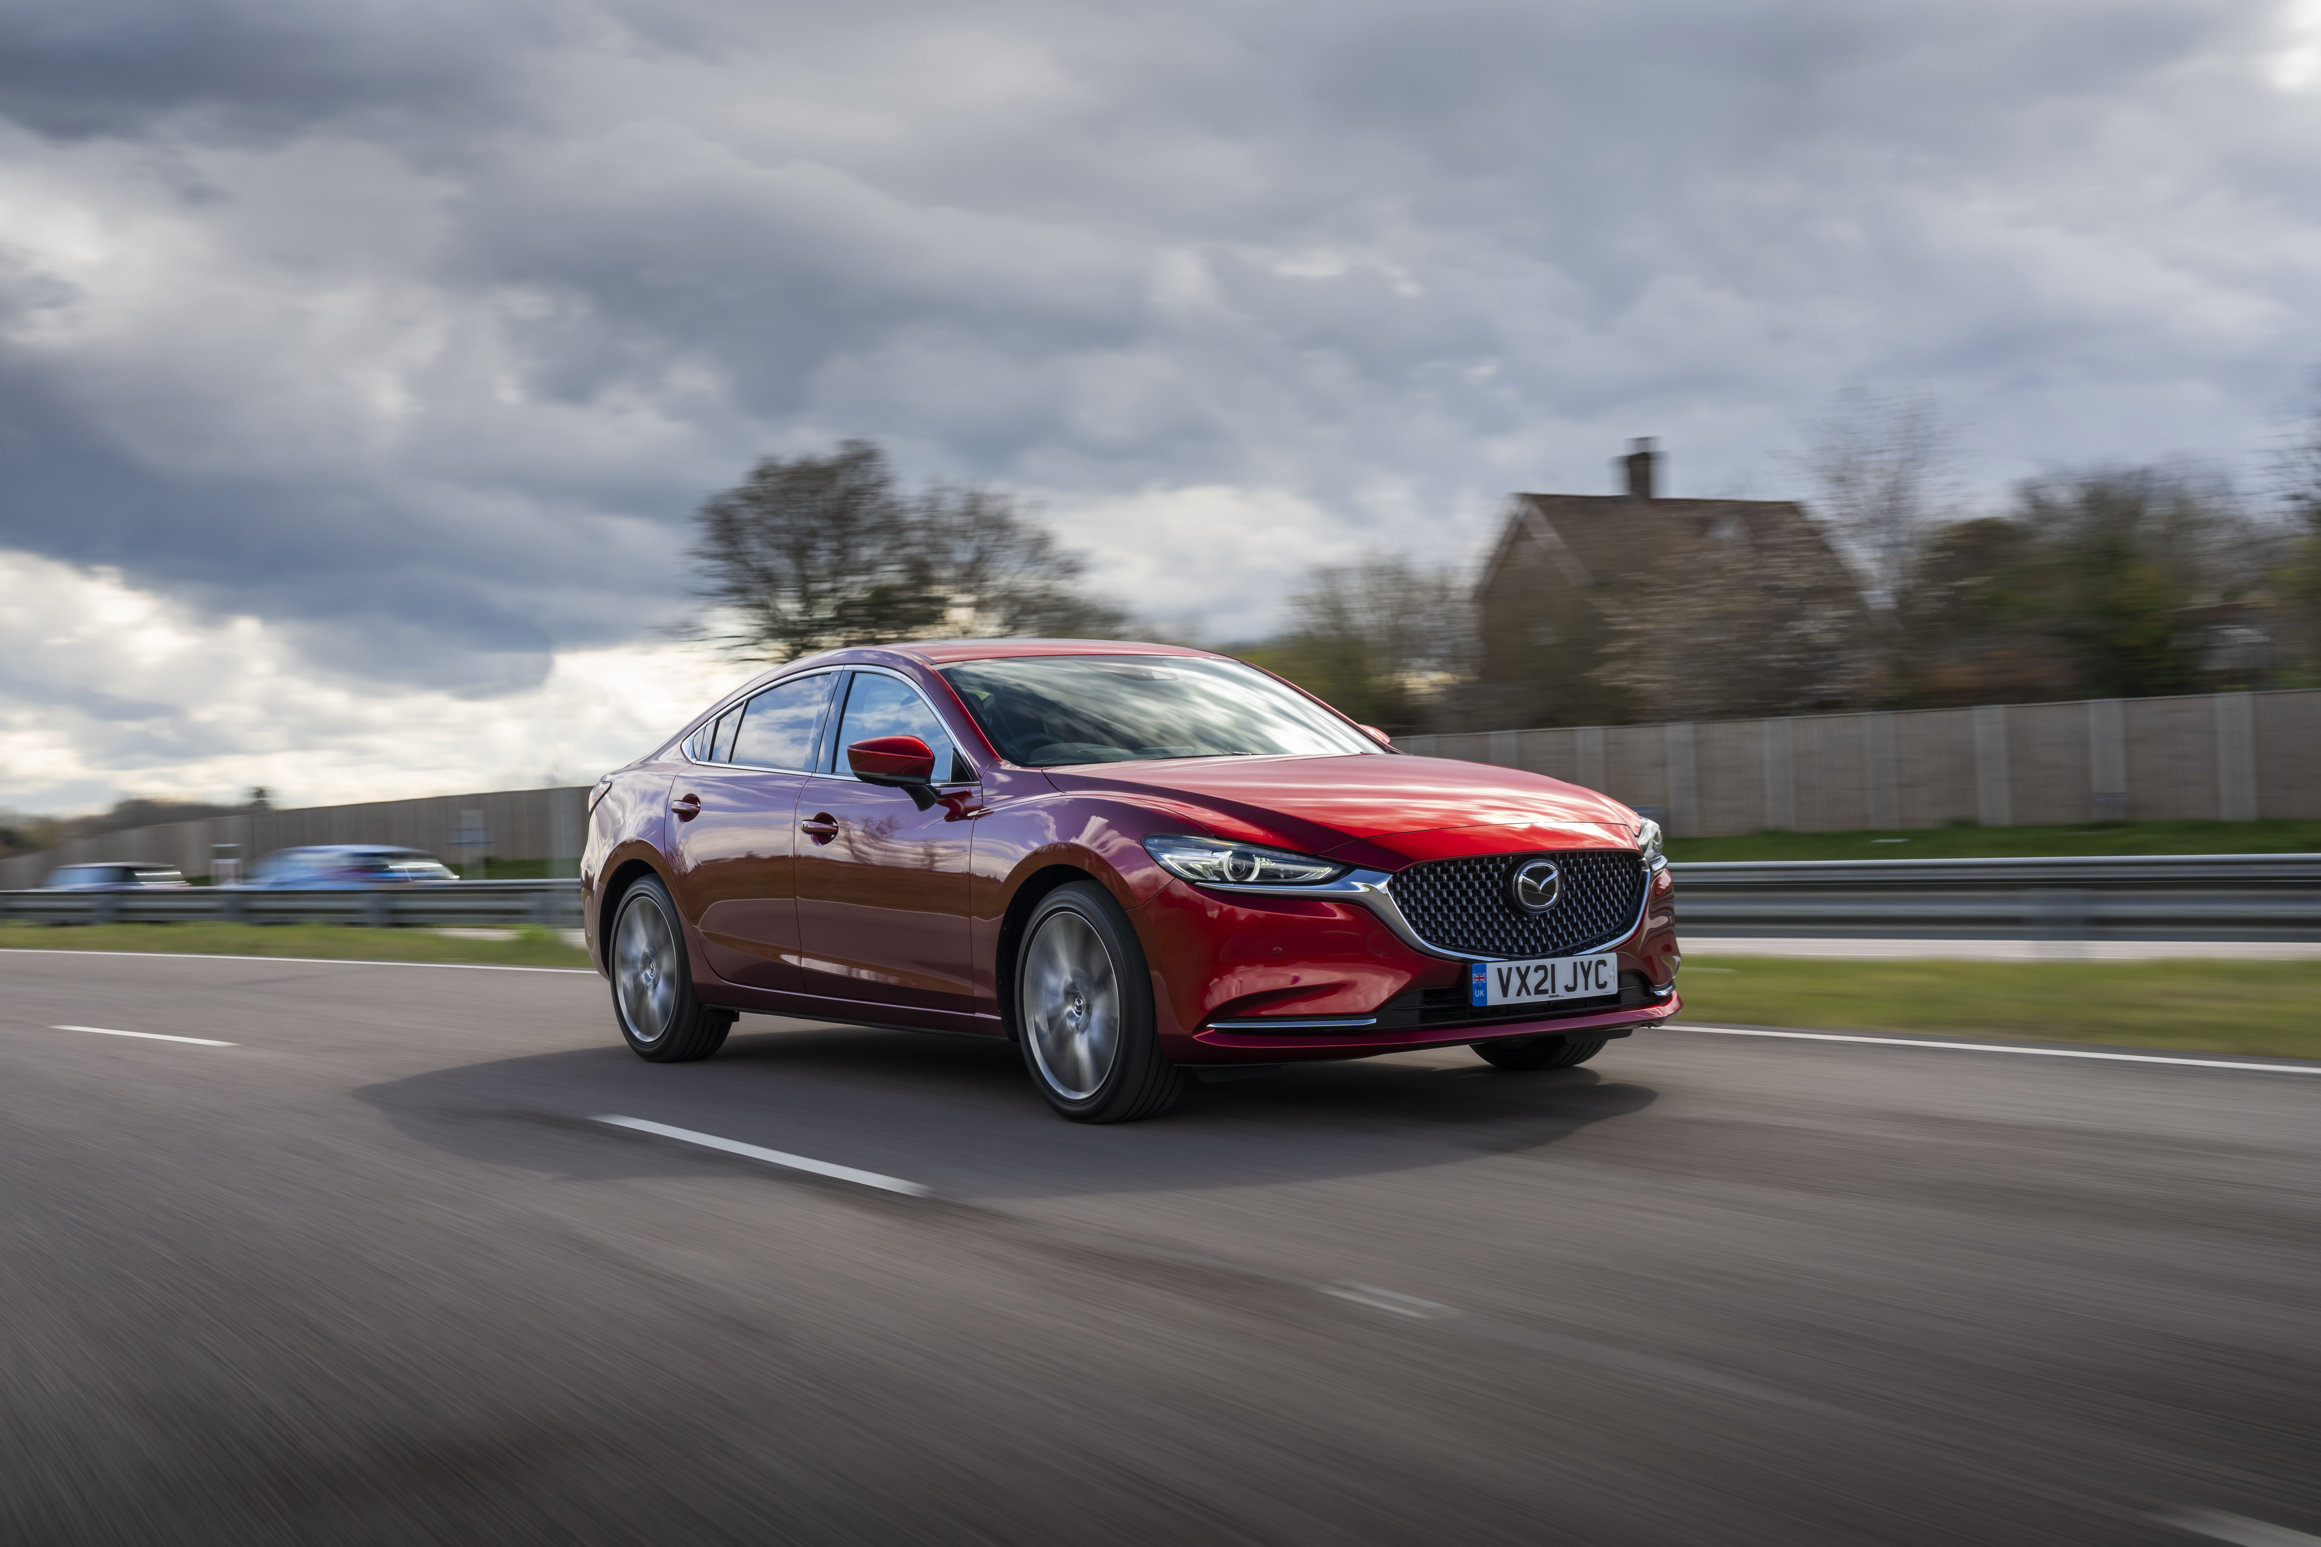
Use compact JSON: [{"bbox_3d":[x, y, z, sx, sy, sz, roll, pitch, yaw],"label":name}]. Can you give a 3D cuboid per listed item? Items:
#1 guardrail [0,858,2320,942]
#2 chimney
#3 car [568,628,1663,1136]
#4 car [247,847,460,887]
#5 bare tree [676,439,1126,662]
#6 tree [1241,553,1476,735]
[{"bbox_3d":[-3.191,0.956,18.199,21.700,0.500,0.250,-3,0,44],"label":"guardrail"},{"bbox_3d":[13.791,-8.779,78.000,0.900,1.850,0.850,-2,0,30],"label":"chimney"},{"bbox_3d":[-0.370,0.268,9.211,1.900,1.450,4.870,-2,0,-35],"label":"car"},{"bbox_3d":[-12.790,1.870,42.500,4.300,1.480,1.800,-3,-1,44],"label":"car"},{"bbox_3d":[-8.595,-4.438,92.000,15.000,14.000,13.000,-2,0,0],"label":"bare tree"},{"bbox_3d":[6.013,-2.417,82.000,7.200,8.700,7.000,-2,0,0],"label":"tree"}]

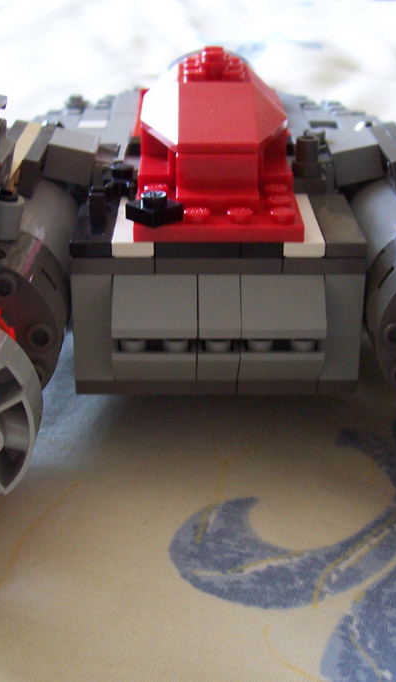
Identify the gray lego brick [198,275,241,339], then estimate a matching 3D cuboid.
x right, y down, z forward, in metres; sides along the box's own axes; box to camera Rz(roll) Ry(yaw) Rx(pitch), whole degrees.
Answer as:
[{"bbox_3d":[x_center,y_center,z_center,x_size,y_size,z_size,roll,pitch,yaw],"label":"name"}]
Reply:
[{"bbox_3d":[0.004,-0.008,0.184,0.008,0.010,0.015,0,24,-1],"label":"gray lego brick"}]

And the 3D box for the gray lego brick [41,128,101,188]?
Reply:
[{"bbox_3d":[-0.029,-0.042,0.222,0.010,0.008,0.017,11,24,-6],"label":"gray lego brick"}]

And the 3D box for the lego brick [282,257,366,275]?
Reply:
[{"bbox_3d":[0.024,-0.017,0.190,0.016,0.003,0.016,0,24,-1],"label":"lego brick"}]

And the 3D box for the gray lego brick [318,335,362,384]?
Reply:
[{"bbox_3d":[0.028,0.001,0.195,0.008,0.010,0.010,0,24,-1],"label":"gray lego brick"}]

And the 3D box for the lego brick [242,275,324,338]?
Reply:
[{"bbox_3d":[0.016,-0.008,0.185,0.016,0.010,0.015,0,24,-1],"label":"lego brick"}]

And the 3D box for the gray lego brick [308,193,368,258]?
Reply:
[{"bbox_3d":[0.028,-0.024,0.196,0.008,0.003,0.032,0,24,-1],"label":"gray lego brick"}]

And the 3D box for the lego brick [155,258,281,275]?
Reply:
[{"bbox_3d":[0.004,-0.017,0.189,0.024,0.003,0.014,0,24,-1],"label":"lego brick"}]

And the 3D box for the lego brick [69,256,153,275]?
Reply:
[{"bbox_3d":[-0.016,-0.017,0.188,0.016,0.003,0.013,0,24,-1],"label":"lego brick"}]

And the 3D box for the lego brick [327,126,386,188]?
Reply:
[{"bbox_3d":[0.036,-0.042,0.220,0.010,0.008,0.017,-11,24,8],"label":"lego brick"}]

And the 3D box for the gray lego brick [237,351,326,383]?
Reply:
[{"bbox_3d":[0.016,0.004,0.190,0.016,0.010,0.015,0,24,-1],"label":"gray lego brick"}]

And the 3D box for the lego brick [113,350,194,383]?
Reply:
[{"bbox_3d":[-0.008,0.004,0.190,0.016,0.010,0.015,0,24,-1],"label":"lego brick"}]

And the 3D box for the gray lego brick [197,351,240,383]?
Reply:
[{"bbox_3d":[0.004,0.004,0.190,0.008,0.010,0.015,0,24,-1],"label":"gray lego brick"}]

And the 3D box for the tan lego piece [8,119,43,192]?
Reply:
[{"bbox_3d":[-0.038,-0.040,0.213,0.003,0.009,0.034,12,24,-6],"label":"tan lego piece"}]

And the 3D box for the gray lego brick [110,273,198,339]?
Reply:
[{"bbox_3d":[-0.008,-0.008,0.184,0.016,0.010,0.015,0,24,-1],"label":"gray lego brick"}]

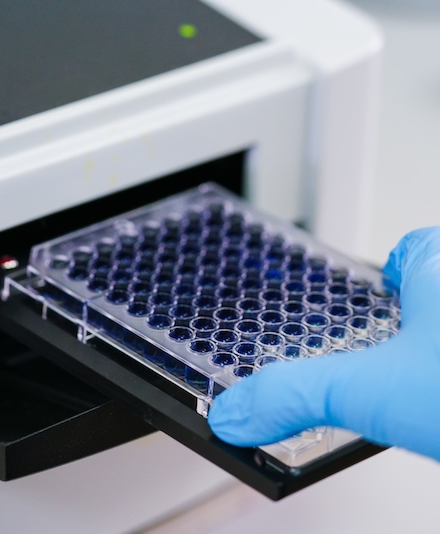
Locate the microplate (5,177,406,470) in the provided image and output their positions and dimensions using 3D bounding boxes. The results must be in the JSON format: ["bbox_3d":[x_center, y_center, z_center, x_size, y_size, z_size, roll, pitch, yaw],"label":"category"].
[{"bbox_3d":[0.009,0.015,0.586,0.086,0.014,0.128,-21,36,-37],"label":"microplate"}]

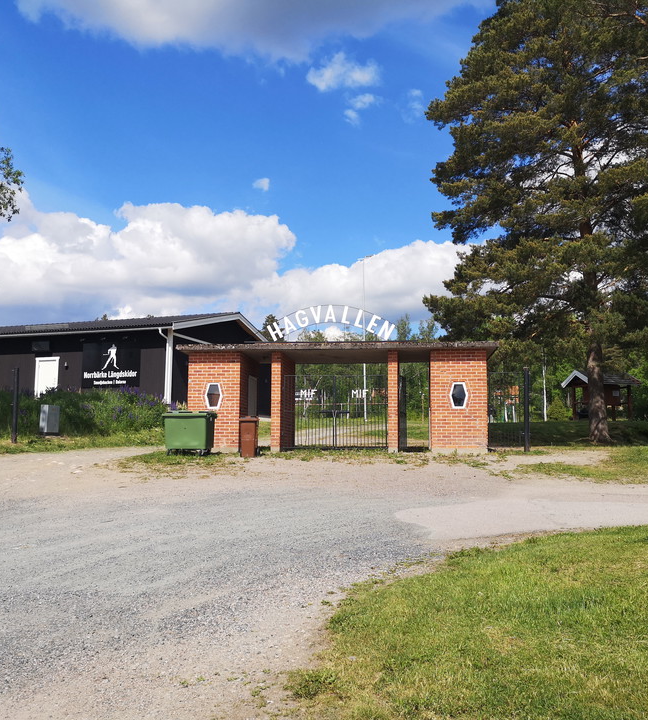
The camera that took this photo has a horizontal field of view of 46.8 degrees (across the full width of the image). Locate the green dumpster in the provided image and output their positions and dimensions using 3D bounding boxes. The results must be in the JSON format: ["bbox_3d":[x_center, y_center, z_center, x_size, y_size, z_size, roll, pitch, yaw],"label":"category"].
[{"bbox_3d":[-3.555,1.943,19.900,1.250,1.171,0.780,-1,-6,9],"label":"green dumpster"}]

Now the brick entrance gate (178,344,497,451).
[{"bbox_3d":[0.512,1.189,21.730,8.545,2.930,3.700,0,-6,6],"label":"brick entrance gate"}]

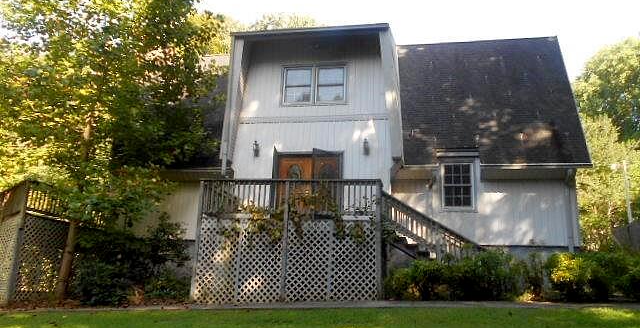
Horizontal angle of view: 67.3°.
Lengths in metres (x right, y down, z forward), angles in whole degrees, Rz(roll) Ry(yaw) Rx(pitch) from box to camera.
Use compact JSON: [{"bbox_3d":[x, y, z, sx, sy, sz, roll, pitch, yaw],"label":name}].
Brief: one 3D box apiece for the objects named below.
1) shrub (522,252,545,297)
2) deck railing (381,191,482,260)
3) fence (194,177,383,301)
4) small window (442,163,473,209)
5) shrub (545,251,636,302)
[{"bbox_3d":[4.981,2.603,11.221,0.460,1.050,0.460,0,-14,10],"label":"shrub"},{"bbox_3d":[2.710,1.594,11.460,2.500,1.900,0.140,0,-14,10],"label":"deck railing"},{"bbox_3d":[-0.854,1.875,12.027,4.780,3.040,0.180,0,-14,10],"label":"fence"},{"bbox_3d":[4.029,0.615,14.029,0.870,1.370,0.120,0,-14,10],"label":"small window"},{"bbox_3d":[6.258,2.618,11.146,1.850,1.150,1.250,0,-14,10],"label":"shrub"}]

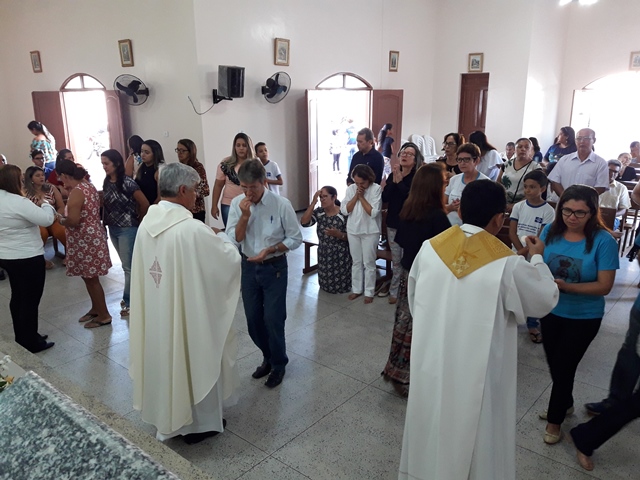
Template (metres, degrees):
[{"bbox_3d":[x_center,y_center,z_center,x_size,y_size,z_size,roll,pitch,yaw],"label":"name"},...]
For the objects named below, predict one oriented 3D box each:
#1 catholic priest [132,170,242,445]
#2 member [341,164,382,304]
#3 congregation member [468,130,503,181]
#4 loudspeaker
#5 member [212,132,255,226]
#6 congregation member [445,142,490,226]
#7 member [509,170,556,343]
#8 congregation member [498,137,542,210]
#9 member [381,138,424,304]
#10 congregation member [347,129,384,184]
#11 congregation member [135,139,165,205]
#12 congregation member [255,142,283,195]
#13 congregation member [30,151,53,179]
[{"bbox_3d":[-0.738,0.364,3.083,0.620,1.700,0.570,9,18,31],"label":"catholic priest"},{"bbox_3d":[0.422,-0.059,5.289,0.440,1.380,0.360,7,16,24],"label":"member"},{"bbox_3d":[2.215,-0.688,7.069,0.360,1.590,0.460,-13,20,-39],"label":"congregation member"},{"bbox_3d":[-1.267,-2.254,7.385,0.250,0.420,0.290,21,25,36],"label":"loudspeaker"},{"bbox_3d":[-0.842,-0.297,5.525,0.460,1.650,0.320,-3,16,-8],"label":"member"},{"bbox_3d":[1.367,-0.100,4.965,0.450,1.619,0.340,10,18,35],"label":"congregation member"},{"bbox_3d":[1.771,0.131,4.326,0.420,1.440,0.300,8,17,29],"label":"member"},{"bbox_3d":[2.148,-0.331,5.728,0.480,1.570,0.320,11,19,35],"label":"congregation member"},{"bbox_3d":[0.789,-0.152,5.118,0.450,1.590,0.380,11,19,35],"label":"member"},{"bbox_3d":[0.544,-0.506,6.379,0.480,1.686,0.320,10,18,35],"label":"congregation member"},{"bbox_3d":[-1.806,-0.284,5.700,0.450,1.619,0.300,4,15,16],"label":"congregation member"},{"bbox_3d":[-0.725,-0.615,7.134,0.410,1.460,0.300,0,15,0],"label":"congregation member"},{"bbox_3d":[-3.904,-0.606,7.354,0.600,1.290,0.450,13,20,38],"label":"congregation member"}]

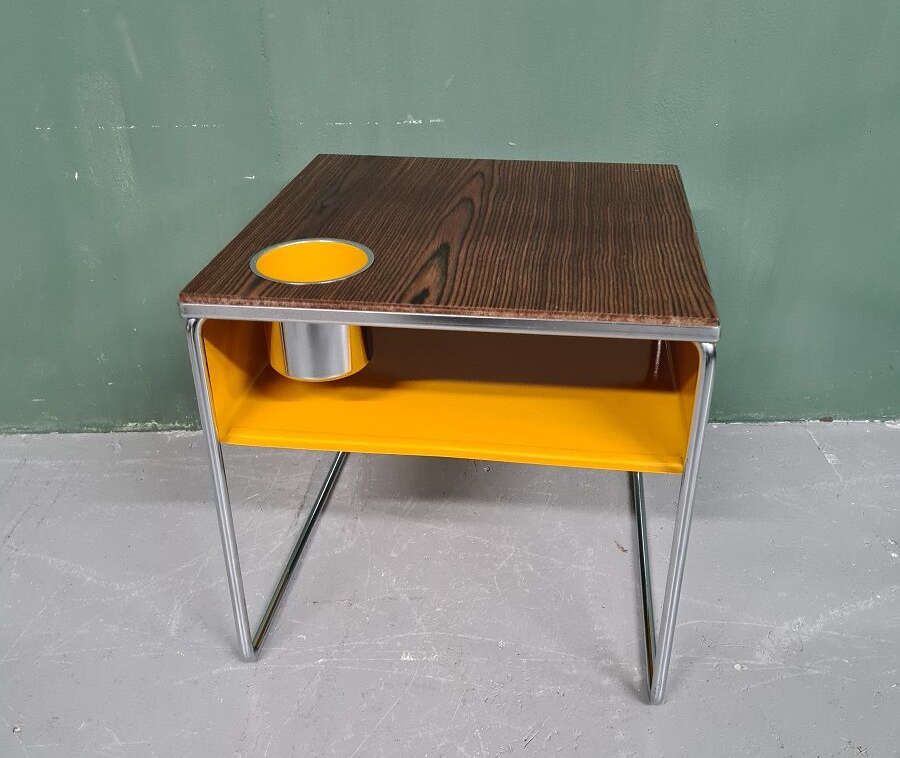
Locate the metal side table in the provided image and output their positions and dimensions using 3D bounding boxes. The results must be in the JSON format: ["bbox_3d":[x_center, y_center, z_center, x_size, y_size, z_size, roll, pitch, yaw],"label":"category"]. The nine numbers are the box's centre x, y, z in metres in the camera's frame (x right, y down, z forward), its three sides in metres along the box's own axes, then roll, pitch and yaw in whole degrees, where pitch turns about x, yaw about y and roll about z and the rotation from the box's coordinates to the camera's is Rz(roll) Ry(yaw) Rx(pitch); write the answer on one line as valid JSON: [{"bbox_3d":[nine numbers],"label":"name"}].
[{"bbox_3d":[0.024,0.021,0.959,0.415,0.397,0.420,3,29,8],"label":"metal side table"}]

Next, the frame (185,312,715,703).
[{"bbox_3d":[0.024,0.029,0.961,0.412,0.379,0.420,3,29,8],"label":"frame"}]

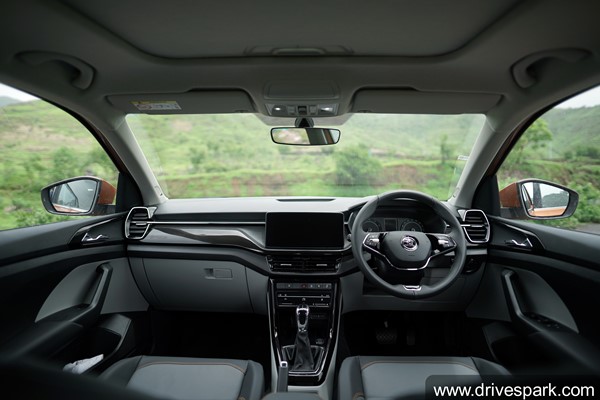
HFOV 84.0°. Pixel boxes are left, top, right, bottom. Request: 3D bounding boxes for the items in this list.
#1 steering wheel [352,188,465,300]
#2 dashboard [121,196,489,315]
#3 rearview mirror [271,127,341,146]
[{"bbox_3d":[0.367,0.144,1.120,0.370,0.370,0.100,0,-20,1],"label":"steering wheel"},{"bbox_3d":[0.023,0.204,1.431,1.420,0.430,0.460,0,6,0],"label":"dashboard"},{"bbox_3d":[0.021,-0.215,1.140,0.236,0.064,0.042,-1,9,-10],"label":"rearview mirror"}]

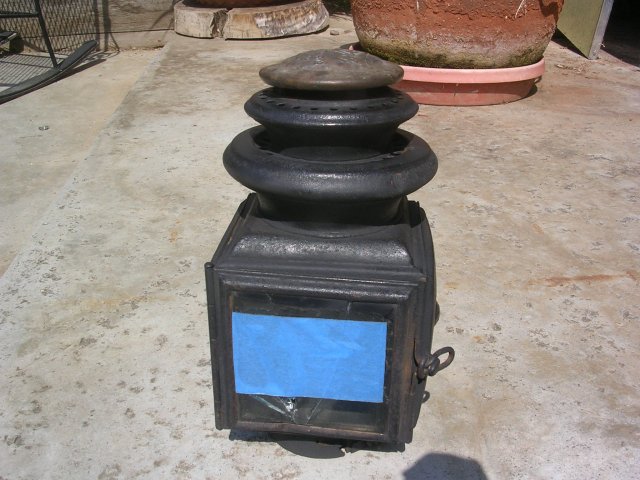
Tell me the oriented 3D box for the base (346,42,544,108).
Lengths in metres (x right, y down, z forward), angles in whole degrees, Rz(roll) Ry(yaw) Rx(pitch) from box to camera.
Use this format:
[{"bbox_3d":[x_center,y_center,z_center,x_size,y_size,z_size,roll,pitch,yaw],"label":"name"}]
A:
[{"bbox_3d":[0.334,-0.457,1.880,0.515,0.090,0.515,1,24,0],"label":"base"}]

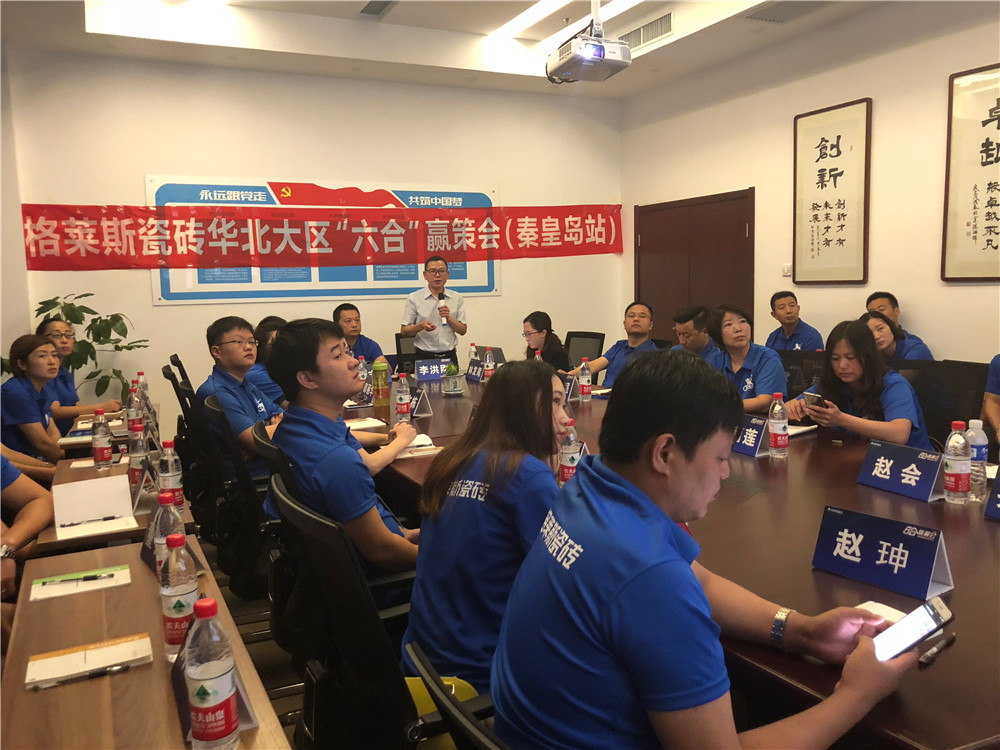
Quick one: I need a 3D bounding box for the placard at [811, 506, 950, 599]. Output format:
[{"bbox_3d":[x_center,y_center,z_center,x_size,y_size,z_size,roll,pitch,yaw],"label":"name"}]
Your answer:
[{"bbox_3d":[0.816,0.369,1.736,0.107,0.131,0.253,-6,8,-36],"label":"placard"}]

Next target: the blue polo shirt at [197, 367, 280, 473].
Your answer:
[{"bbox_3d":[-1.180,0.250,3.650,0.330,0.570,0.460,0,7,8],"label":"blue polo shirt"}]

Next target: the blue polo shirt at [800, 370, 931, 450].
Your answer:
[{"bbox_3d":[1.494,0.176,3.280,0.330,0.530,0.470,-7,9,-42],"label":"blue polo shirt"}]

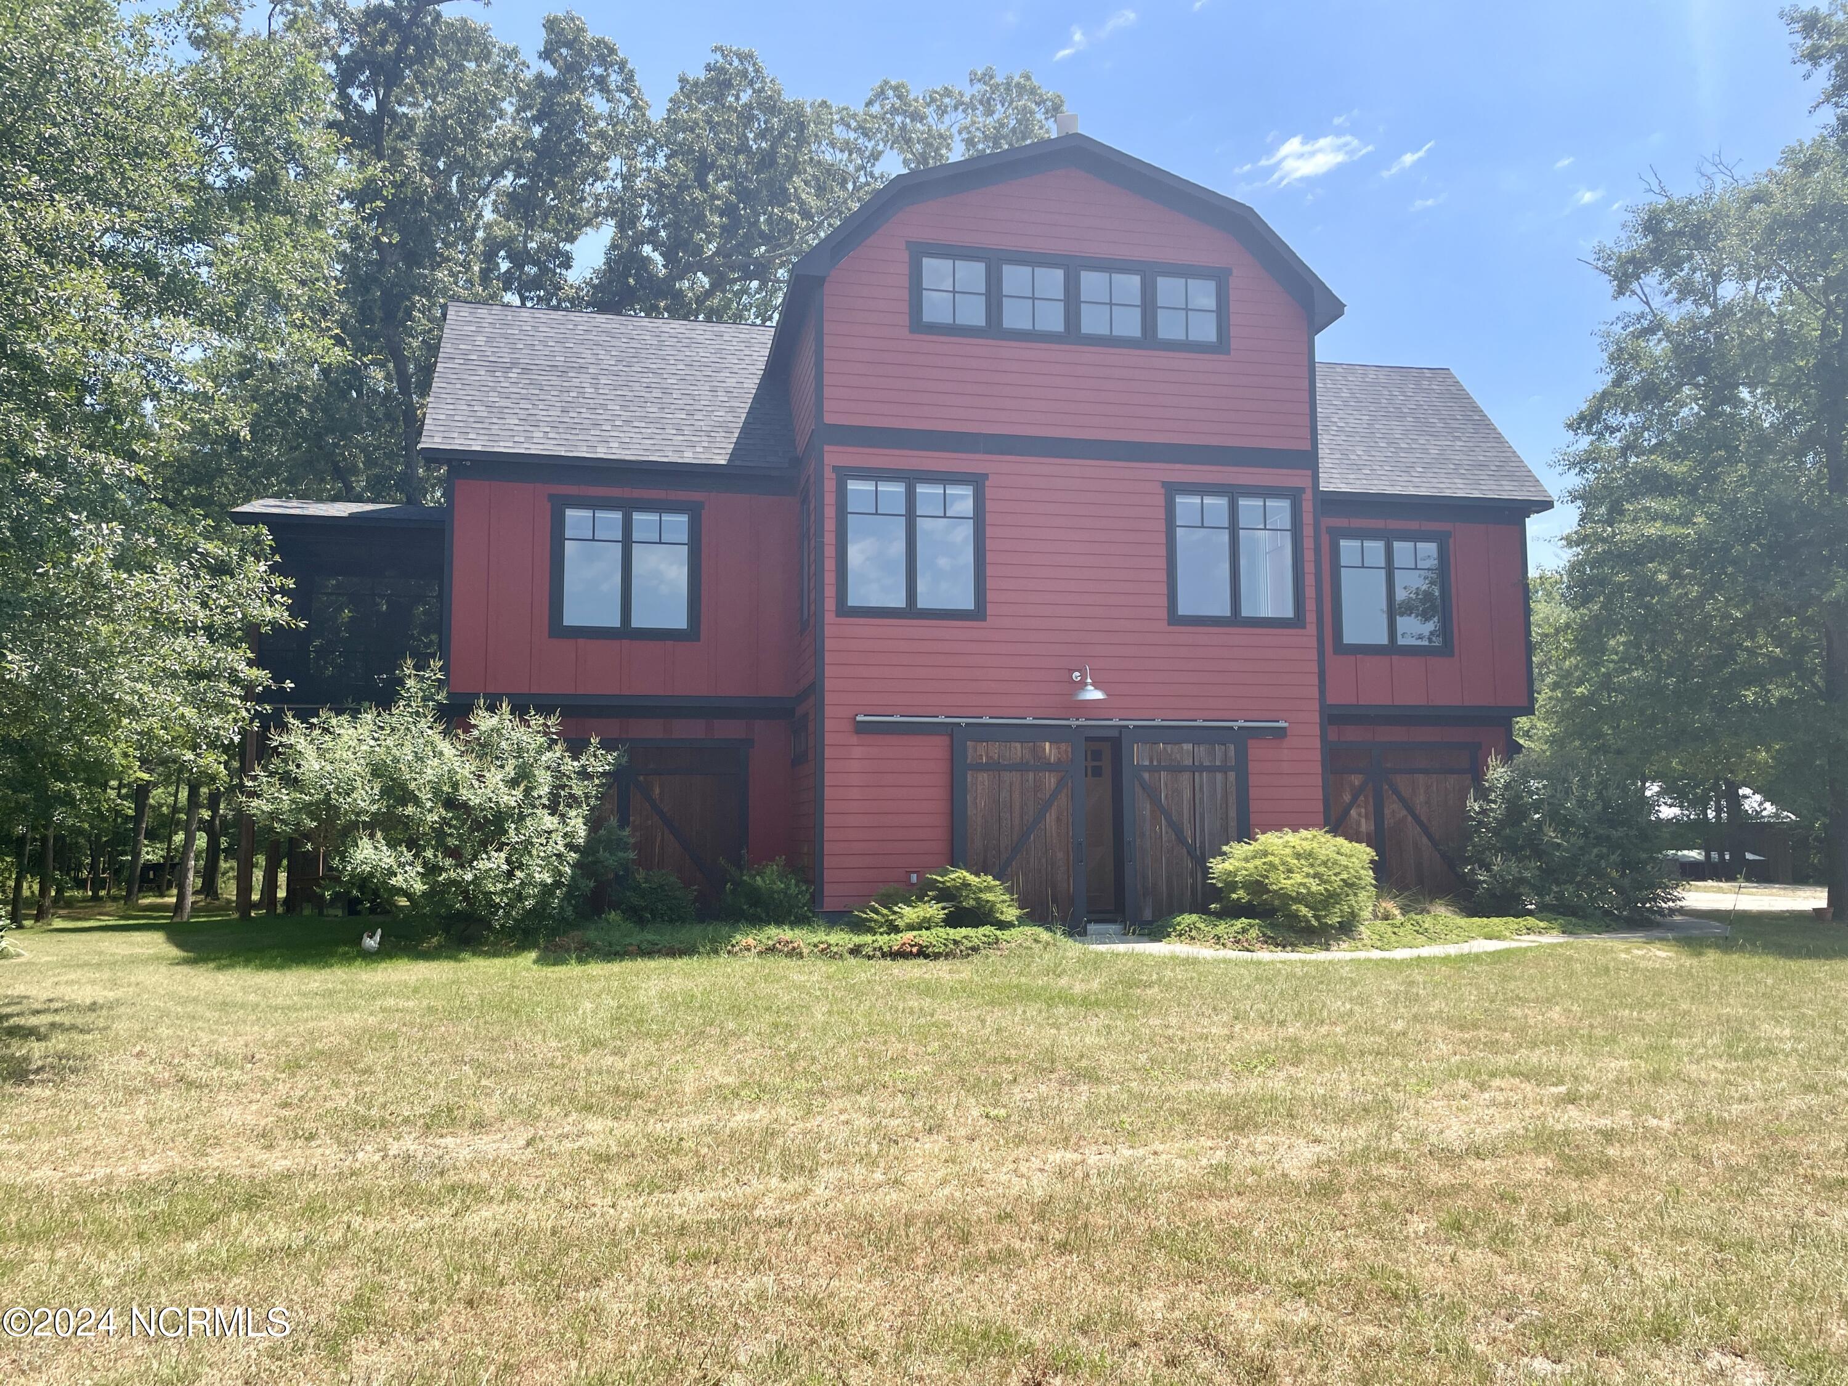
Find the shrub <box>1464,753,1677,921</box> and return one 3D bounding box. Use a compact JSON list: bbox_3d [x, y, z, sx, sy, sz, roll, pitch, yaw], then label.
[{"bbox_3d":[9.988,2.225,21.392,3.100,2.600,2.900,1,-5,-12],"label":"shrub"}]

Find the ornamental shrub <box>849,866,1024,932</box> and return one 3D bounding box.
[{"bbox_3d":[0.177,2.627,17.282,2.150,0.930,1.600,1,-5,-12],"label":"ornamental shrub"}]

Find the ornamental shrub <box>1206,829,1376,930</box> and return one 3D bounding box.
[{"bbox_3d":[4.863,2.529,18.306,2.200,1.420,2.100,1,-5,-12],"label":"ornamental shrub"}]

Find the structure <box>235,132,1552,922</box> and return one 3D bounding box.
[{"bbox_3d":[-0.188,-1.817,23.256,20.250,11.050,10.000,1,-5,-12],"label":"structure"}]

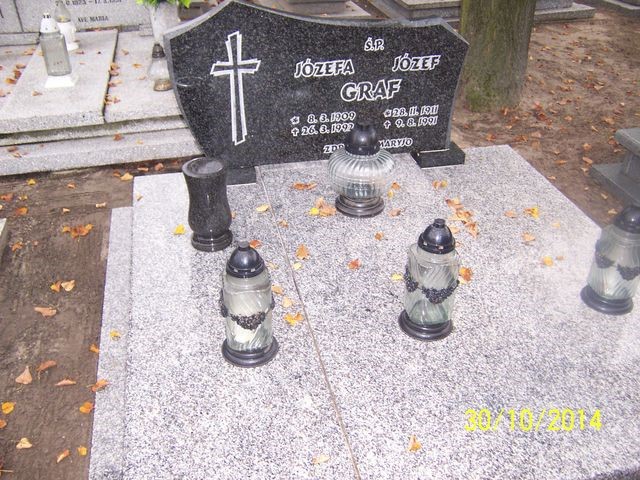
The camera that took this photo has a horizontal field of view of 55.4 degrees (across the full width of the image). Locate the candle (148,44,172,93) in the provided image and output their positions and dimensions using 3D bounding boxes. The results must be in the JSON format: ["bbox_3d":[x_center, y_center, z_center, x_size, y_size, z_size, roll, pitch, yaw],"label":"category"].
[{"bbox_3d":[-0.822,-0.897,3.148,0.135,0.227,0.135,-6,34,-11],"label":"candle"}]

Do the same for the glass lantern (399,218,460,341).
[{"bbox_3d":[0.294,0.091,1.570,0.143,0.324,0.143,-6,34,-11],"label":"glass lantern"}]

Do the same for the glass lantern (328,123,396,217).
[{"bbox_3d":[0.148,-0.252,2.100,0.222,0.305,0.222,1,34,-1],"label":"glass lantern"}]

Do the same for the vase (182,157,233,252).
[{"bbox_3d":[-0.347,-0.112,1.902,0.138,0.272,0.138,-6,34,-11],"label":"vase"}]

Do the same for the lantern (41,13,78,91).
[{"bbox_3d":[-1.386,-0.995,3.170,0.145,0.345,0.145,-6,34,-11],"label":"lantern"}]

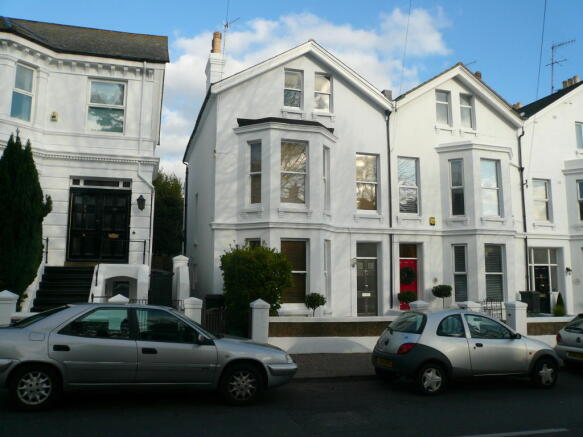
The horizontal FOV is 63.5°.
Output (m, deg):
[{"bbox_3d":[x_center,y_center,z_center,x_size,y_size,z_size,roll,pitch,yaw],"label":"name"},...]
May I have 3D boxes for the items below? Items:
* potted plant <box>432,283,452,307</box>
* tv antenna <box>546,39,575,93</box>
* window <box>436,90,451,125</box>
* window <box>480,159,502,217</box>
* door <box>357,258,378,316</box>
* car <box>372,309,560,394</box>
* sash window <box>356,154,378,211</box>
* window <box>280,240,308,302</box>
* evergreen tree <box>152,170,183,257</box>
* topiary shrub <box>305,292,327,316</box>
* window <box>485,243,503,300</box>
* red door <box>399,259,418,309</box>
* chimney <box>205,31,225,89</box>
[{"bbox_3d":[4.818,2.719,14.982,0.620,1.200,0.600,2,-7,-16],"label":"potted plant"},{"bbox_3d":[13.032,-7.393,22.812,1.250,2.510,0.500,-6,-9,43],"label":"tv antenna"},{"bbox_3d":[5.907,-4.299,18.289,0.648,1.393,0.200,2,-7,-16],"label":"window"},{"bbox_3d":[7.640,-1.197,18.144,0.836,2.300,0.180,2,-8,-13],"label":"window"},{"bbox_3d":[2.676,2.462,16.640,0.860,2.050,0.140,2,-7,-16],"label":"door"},{"bbox_3d":[3.389,2.486,9.153,3.620,1.390,1.660,4,-8,-17],"label":"car"},{"bbox_3d":[2.856,-1.384,17.863,0.933,2.223,0.180,2,-8,-13],"label":"sash window"},{"bbox_3d":[0.115,1.686,15.008,0.930,2.072,0.250,2,-7,-16],"label":"window"},{"bbox_3d":[-6.936,0.842,25.696,2.300,6.940,2.300,2,-8,-13],"label":"evergreen tree"},{"bbox_3d":[0.671,2.688,13.172,0.600,1.200,0.600,2,-7,-16],"label":"topiary shrub"},{"bbox_3d":[7.364,1.941,17.099,0.906,2.073,0.250,2,-7,-16],"label":"window"},{"bbox_3d":[4.434,2.518,17.891,0.824,1.951,0.100,2,-8,-13],"label":"red door"},{"bbox_3d":[-3.032,-5.885,18.715,0.520,2.450,1.250,2,-7,-16],"label":"chimney"}]

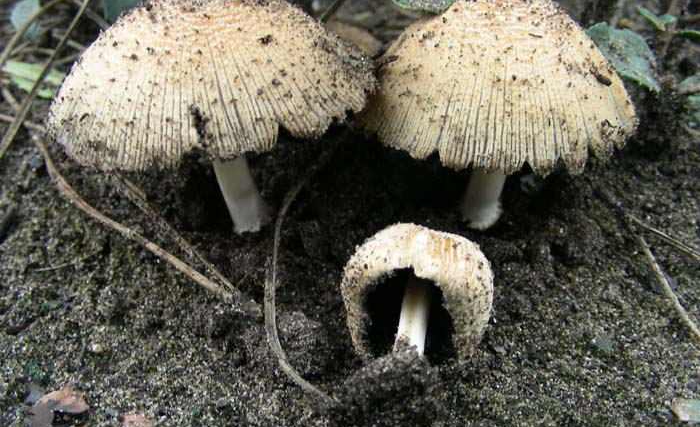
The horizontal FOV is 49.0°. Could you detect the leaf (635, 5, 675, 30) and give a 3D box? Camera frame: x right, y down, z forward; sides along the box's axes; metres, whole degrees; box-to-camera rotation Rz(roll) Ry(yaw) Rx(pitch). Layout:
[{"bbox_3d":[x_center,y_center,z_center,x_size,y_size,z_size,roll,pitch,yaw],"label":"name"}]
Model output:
[{"bbox_3d":[0.096,-0.061,0.240,0.013,0.004,0.011,0,60,0],"label":"leaf"}]

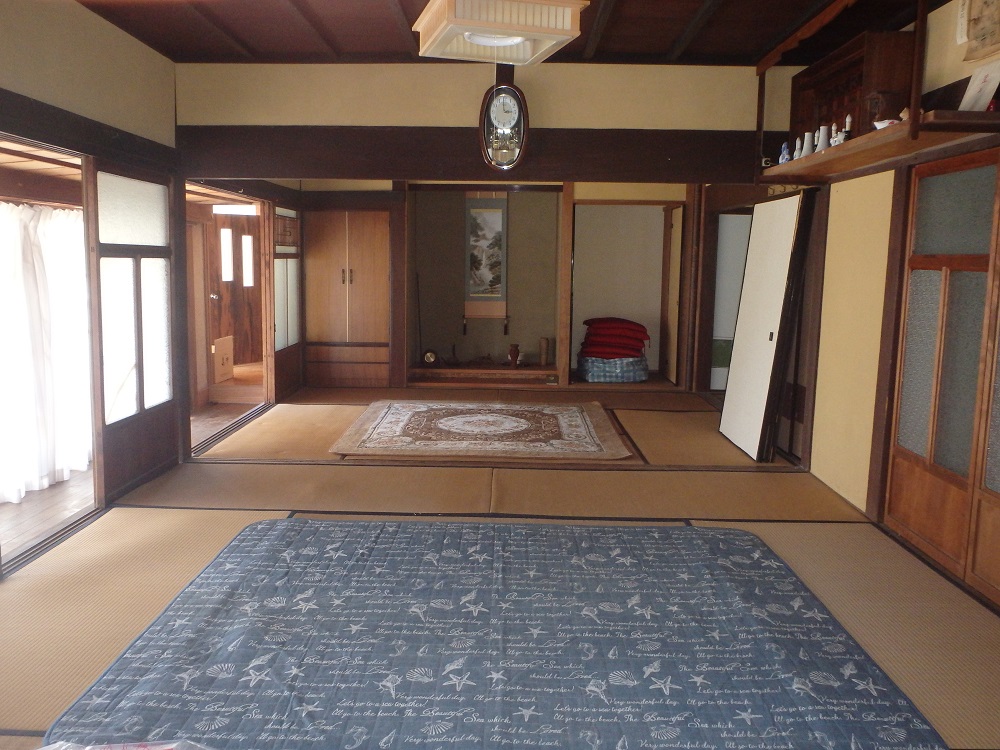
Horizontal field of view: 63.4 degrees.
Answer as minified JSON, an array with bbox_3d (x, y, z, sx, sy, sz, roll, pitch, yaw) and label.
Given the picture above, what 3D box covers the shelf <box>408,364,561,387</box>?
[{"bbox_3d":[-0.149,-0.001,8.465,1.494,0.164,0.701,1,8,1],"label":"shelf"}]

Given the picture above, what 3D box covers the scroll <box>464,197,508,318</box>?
[{"bbox_3d":[-0.156,-1.310,8.815,0.476,1.408,0.030,1,8,1],"label":"scroll"}]

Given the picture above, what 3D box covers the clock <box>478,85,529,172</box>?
[{"bbox_3d":[0.026,-1.408,4.620,0.283,0.478,0.090,1,8,1],"label":"clock"}]

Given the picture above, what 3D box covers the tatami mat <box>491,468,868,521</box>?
[{"bbox_3d":[0.908,0.671,4.472,1.900,0.050,0.922,1,8,1],"label":"tatami mat"}]

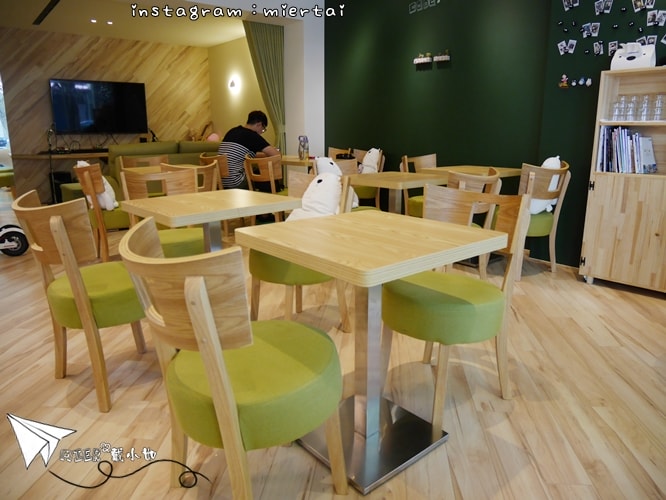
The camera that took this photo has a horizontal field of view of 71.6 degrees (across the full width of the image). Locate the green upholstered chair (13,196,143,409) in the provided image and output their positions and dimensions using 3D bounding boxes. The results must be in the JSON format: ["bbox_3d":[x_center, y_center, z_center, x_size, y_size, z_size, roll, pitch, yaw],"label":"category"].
[{"bbox_3d":[-0.953,0.165,1.951,0.473,0.823,0.527,10,18,37],"label":"green upholstered chair"}]

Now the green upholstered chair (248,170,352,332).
[{"bbox_3d":[-0.182,0.032,2.461,0.473,0.823,0.527,13,19,43],"label":"green upholstered chair"}]

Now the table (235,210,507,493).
[{"bbox_3d":[0.114,0.301,1.548,0.621,0.739,0.621,-12,18,-38],"label":"table"}]

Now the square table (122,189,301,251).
[{"bbox_3d":[-0.570,0.137,2.245,0.620,0.750,0.620,-12,18,-39],"label":"square table"}]

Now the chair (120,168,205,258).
[{"bbox_3d":[-0.991,-0.058,2.845,0.473,0.823,0.527,-10,17,-33],"label":"chair"}]

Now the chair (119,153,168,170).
[{"bbox_3d":[-1.847,-0.521,4.729,0.465,0.830,0.540,-11,17,-36],"label":"chair"}]

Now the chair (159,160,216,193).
[{"bbox_3d":[-1.292,-0.362,4.113,0.500,0.820,0.530,-12,18,-40],"label":"chair"}]

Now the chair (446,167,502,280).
[{"bbox_3d":[0.840,-0.177,3.265,0.473,0.823,0.527,-10,17,-35],"label":"chair"}]

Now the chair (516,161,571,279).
[{"bbox_3d":[1.413,-0.232,3.428,0.465,0.830,0.540,-9,17,-31],"label":"chair"}]

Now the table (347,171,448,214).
[{"bbox_3d":[0.434,-0.167,3.447,0.610,0.750,0.610,-13,19,-42],"label":"table"}]

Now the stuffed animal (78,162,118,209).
[{"bbox_3d":[-1.897,-0.531,3.794,0.330,0.415,0.280,-11,17,-35],"label":"stuffed animal"}]

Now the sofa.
[{"bbox_3d":[-2.204,-0.884,6.013,2.300,0.920,0.950,-12,18,-39],"label":"sofa"}]

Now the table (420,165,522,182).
[{"bbox_3d":[1.167,-0.309,3.934,0.625,0.740,0.625,-12,18,-38],"label":"table"}]

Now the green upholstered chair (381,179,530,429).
[{"bbox_3d":[0.435,0.190,1.809,0.527,0.823,0.473,-12,18,-39],"label":"green upholstered chair"}]

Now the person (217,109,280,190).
[{"bbox_3d":[-1.034,-0.894,5.290,0.800,1.280,0.520,-12,18,-39],"label":"person"}]

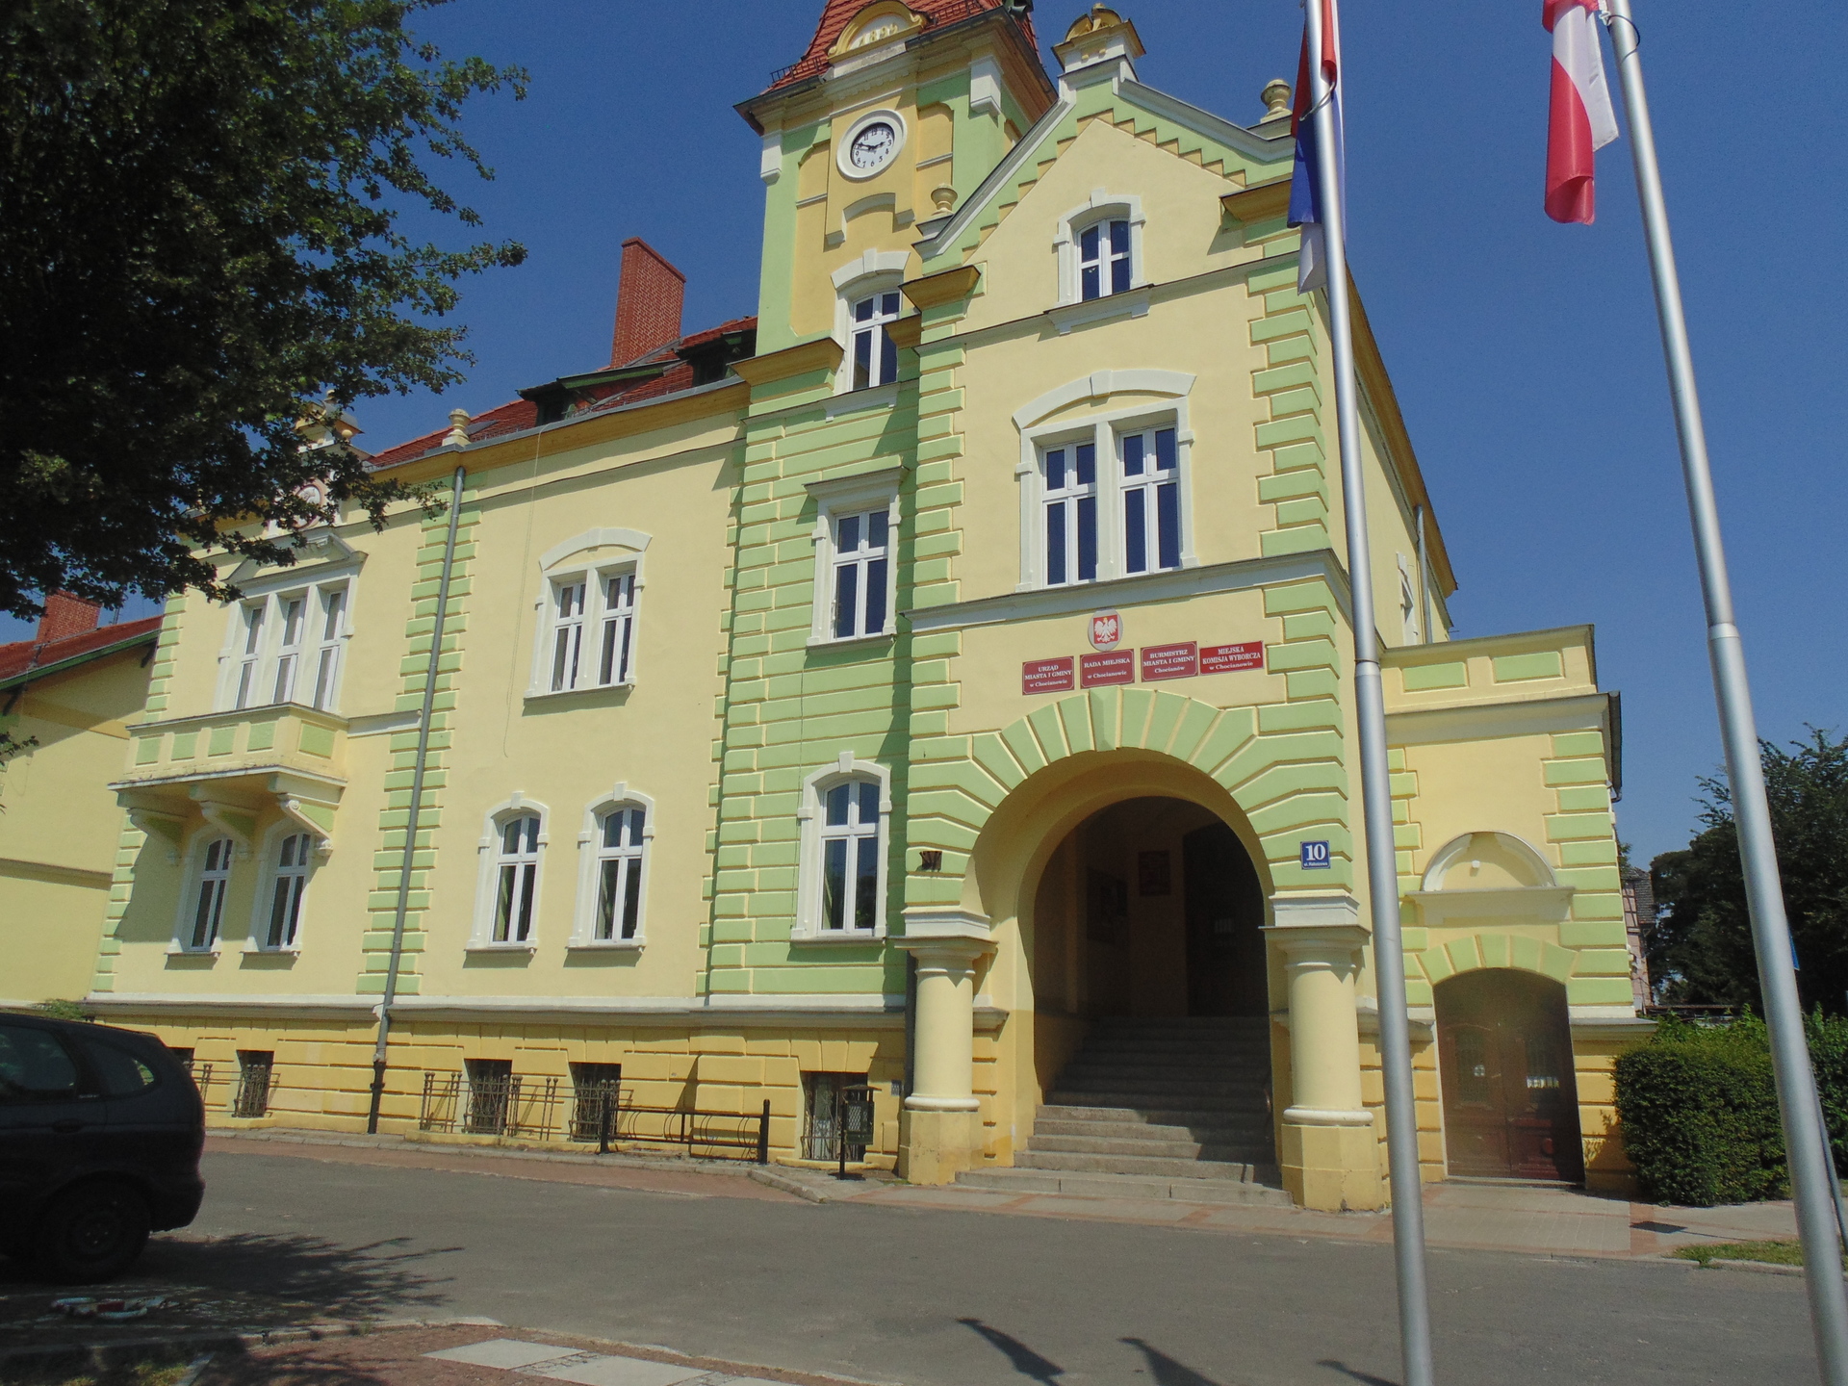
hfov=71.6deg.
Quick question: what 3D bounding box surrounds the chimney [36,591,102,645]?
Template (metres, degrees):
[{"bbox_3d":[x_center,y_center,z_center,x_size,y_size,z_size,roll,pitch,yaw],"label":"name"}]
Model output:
[{"bbox_3d":[-28.677,-2.258,43.019,0.640,1.850,1.470,-7,-18,27],"label":"chimney"}]

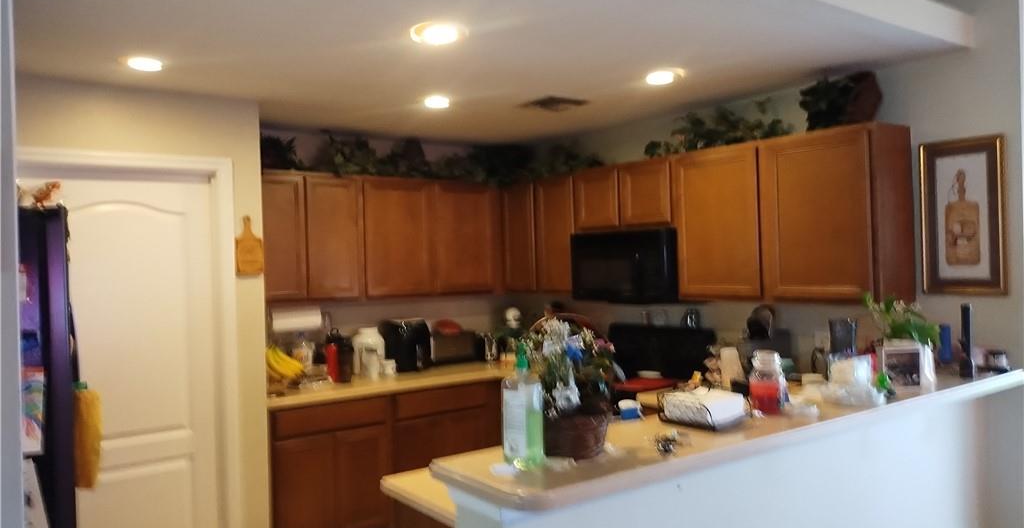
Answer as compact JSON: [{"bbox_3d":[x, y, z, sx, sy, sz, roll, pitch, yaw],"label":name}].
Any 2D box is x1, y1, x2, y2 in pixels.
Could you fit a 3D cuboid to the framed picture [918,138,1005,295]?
[{"bbox_3d":[1.836,-0.192,3.012,0.025,0.630,0.320,-1,0,-37],"label":"framed picture"}]

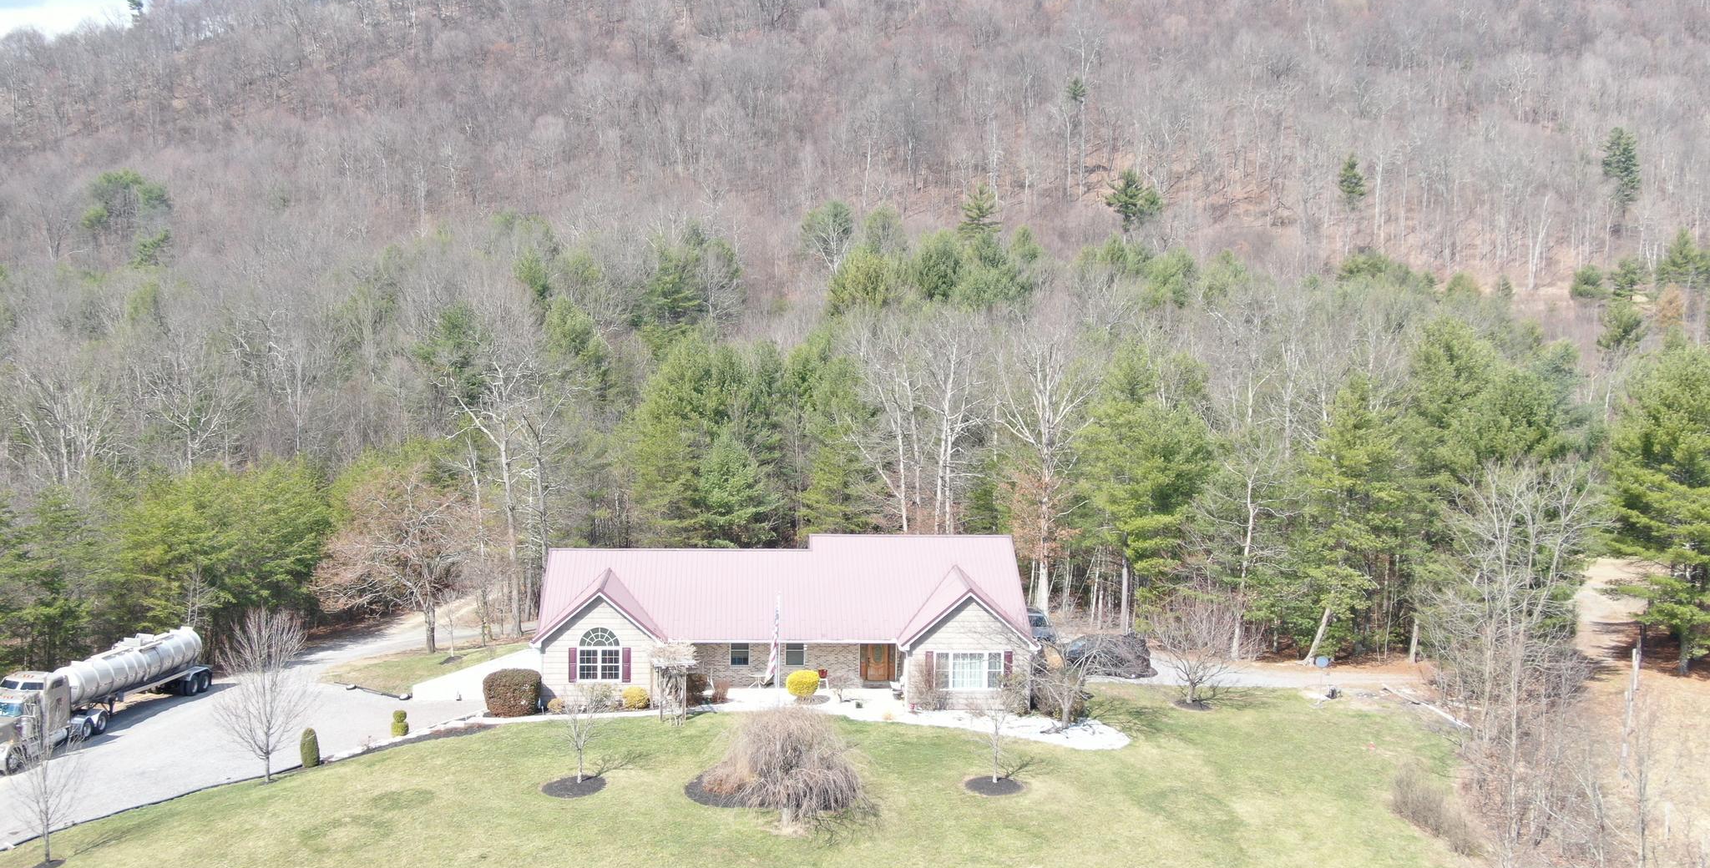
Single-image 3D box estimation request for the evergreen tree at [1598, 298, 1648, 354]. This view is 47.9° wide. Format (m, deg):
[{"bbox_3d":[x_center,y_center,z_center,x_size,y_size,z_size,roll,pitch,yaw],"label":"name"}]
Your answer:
[{"bbox_3d":[87.666,-12.101,219.609,5.790,6.700,5.500,0,7,0],"label":"evergreen tree"}]

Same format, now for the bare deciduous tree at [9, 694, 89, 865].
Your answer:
[{"bbox_3d":[-28.039,12.010,67.000,2.800,5.950,2.800,0,5,-3],"label":"bare deciduous tree"}]

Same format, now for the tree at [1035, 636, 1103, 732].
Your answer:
[{"bbox_3d":[9.582,11.250,86.254,2.990,4.220,2.840,0,7,0],"label":"tree"}]

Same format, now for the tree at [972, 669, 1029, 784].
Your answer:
[{"bbox_3d":[5.965,11.918,78.424,2.340,4.740,2.220,0,7,0],"label":"tree"}]

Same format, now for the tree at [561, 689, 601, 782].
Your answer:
[{"bbox_3d":[-11.174,12.303,78.469,1.580,3.960,1.580,0,7,0],"label":"tree"}]

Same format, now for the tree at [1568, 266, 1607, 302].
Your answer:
[{"bbox_3d":[96.989,-19.893,255.000,5.300,5.100,5.100,0,5,-3],"label":"tree"}]

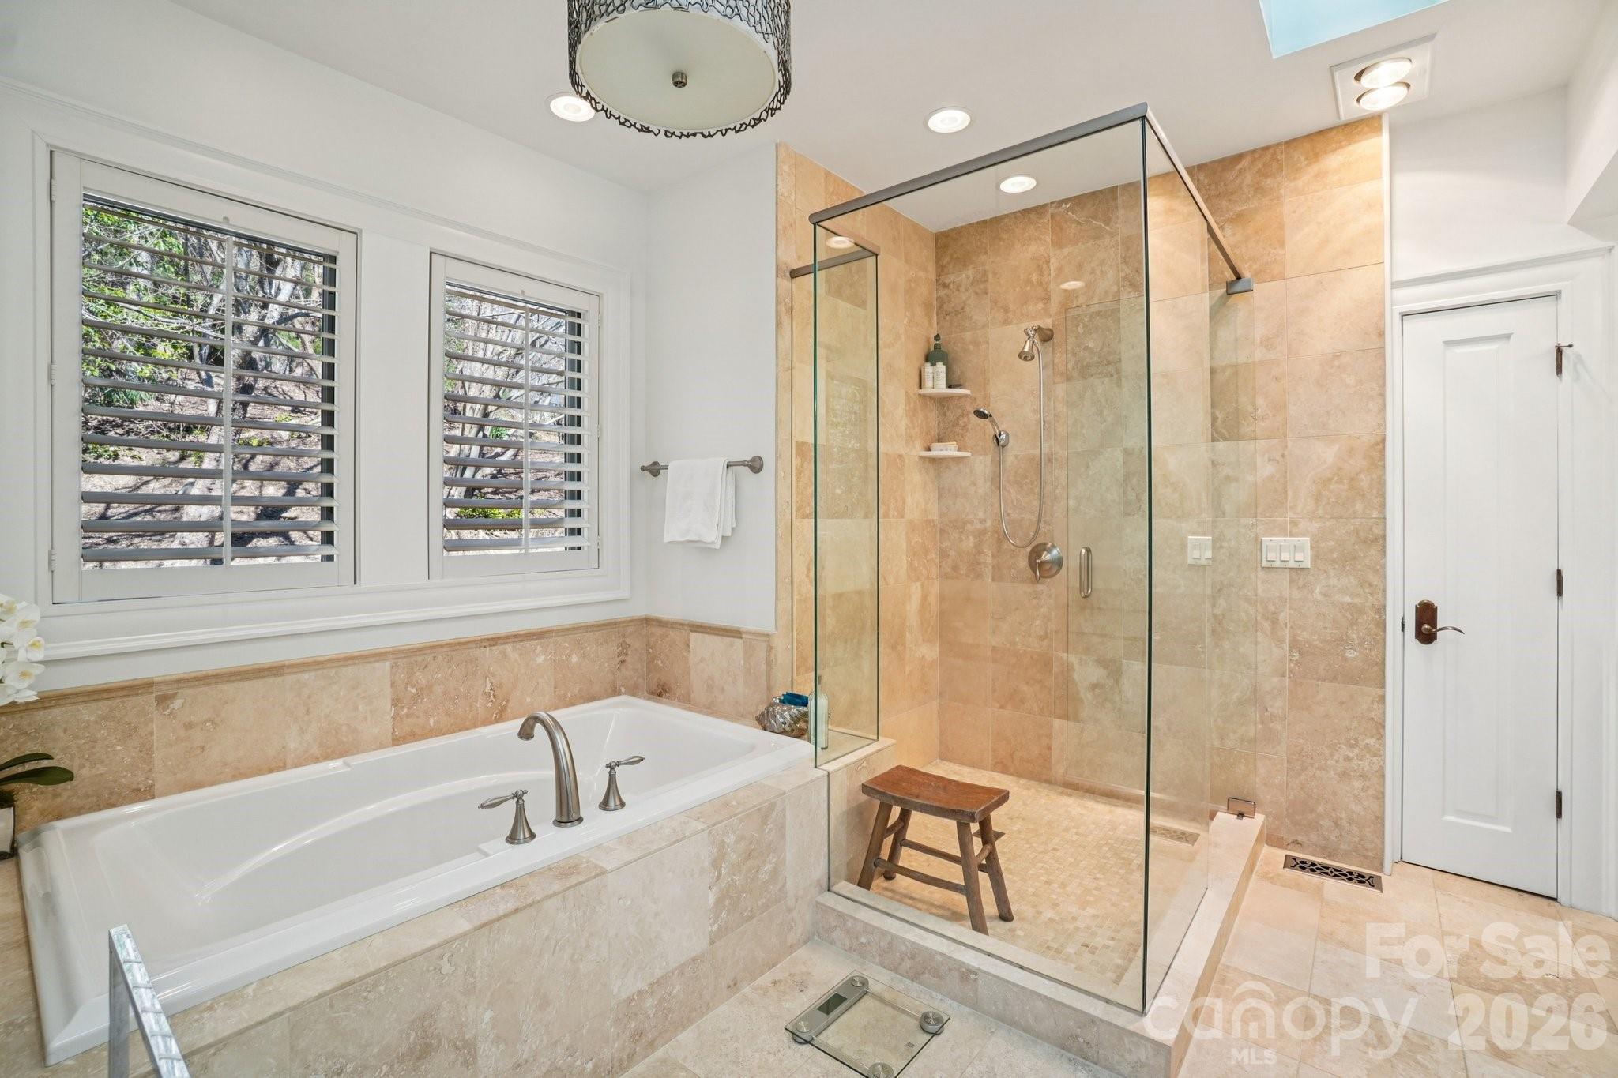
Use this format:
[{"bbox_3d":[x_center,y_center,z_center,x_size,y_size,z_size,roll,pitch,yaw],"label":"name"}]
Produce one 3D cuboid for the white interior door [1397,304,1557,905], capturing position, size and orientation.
[{"bbox_3d":[2.362,0.188,2.390,0.393,2.025,0.037,0,0,40],"label":"white interior door"}]

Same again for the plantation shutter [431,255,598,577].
[{"bbox_3d":[-1.108,-0.442,2.628,0.055,1.152,0.667,0,0,40],"label":"plantation shutter"}]

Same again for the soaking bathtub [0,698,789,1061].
[{"bbox_3d":[-0.925,0.919,1.900,1.056,0.500,1.653,0,0,40],"label":"soaking bathtub"}]

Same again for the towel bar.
[{"bbox_3d":[-0.474,-0.301,2.816,0.670,0.070,0.080,0,0,40],"label":"towel bar"}]

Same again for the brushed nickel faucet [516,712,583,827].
[{"bbox_3d":[-0.651,0.562,1.684,0.253,0.245,0.065,0,0,40],"label":"brushed nickel faucet"}]

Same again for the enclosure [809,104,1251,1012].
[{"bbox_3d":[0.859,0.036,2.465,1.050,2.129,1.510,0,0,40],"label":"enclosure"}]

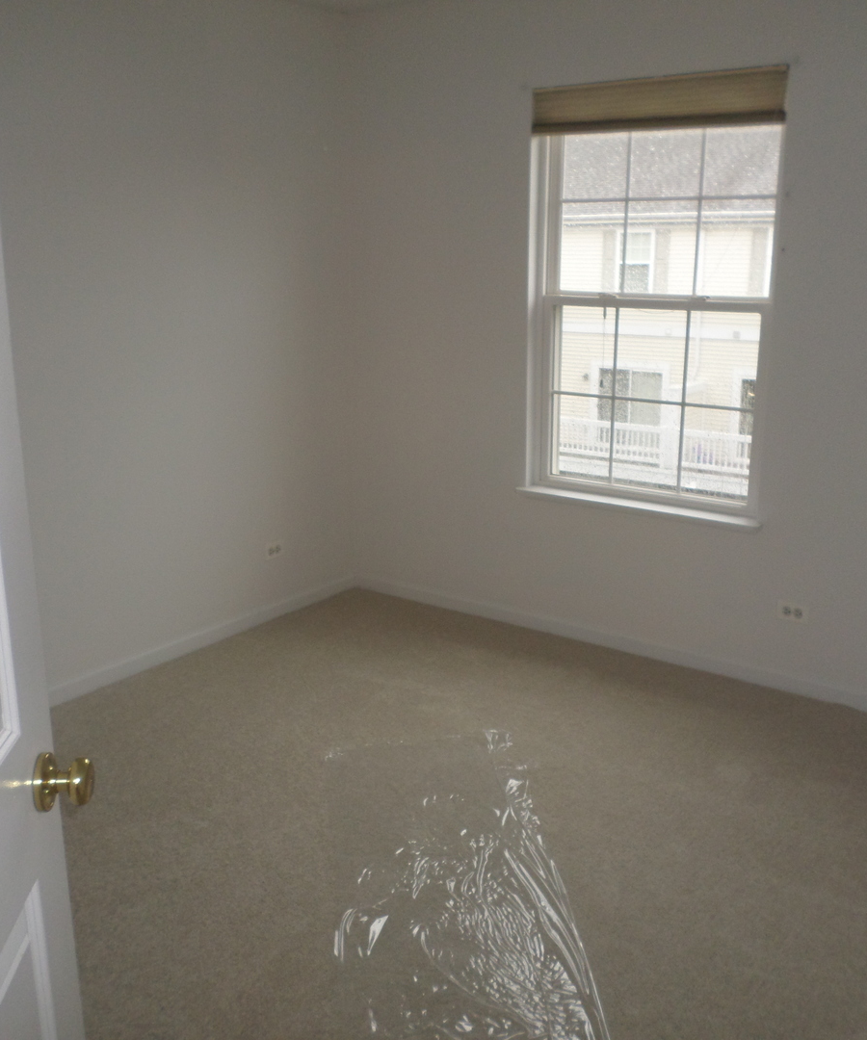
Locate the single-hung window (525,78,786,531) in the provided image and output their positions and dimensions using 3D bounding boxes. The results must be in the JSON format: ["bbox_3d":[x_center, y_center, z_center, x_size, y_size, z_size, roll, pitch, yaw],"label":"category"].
[{"bbox_3d":[0.784,-0.801,3.648,0.945,1.500,0.100,10,18,35],"label":"single-hung window"}]

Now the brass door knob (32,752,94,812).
[{"bbox_3d":[-0.421,0.300,1.149,0.057,0.066,0.066,-1,14,-5],"label":"brass door knob"}]

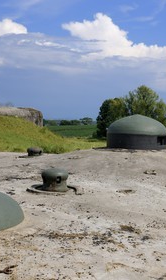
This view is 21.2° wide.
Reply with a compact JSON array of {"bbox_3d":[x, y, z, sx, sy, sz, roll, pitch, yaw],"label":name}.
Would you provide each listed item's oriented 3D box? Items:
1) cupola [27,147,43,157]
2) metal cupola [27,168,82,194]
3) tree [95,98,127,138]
[{"bbox_3d":[-1.982,0.496,18.533,0.647,0.367,0.647,0,2,0],"label":"cupola"},{"bbox_3d":[-0.651,0.904,10.342,1.200,0.500,1.200,0,2,-10],"label":"metal cupola"},{"bbox_3d":[6.751,-5.089,104.882,7.816,9.474,7.343,0,2,0],"label":"tree"}]

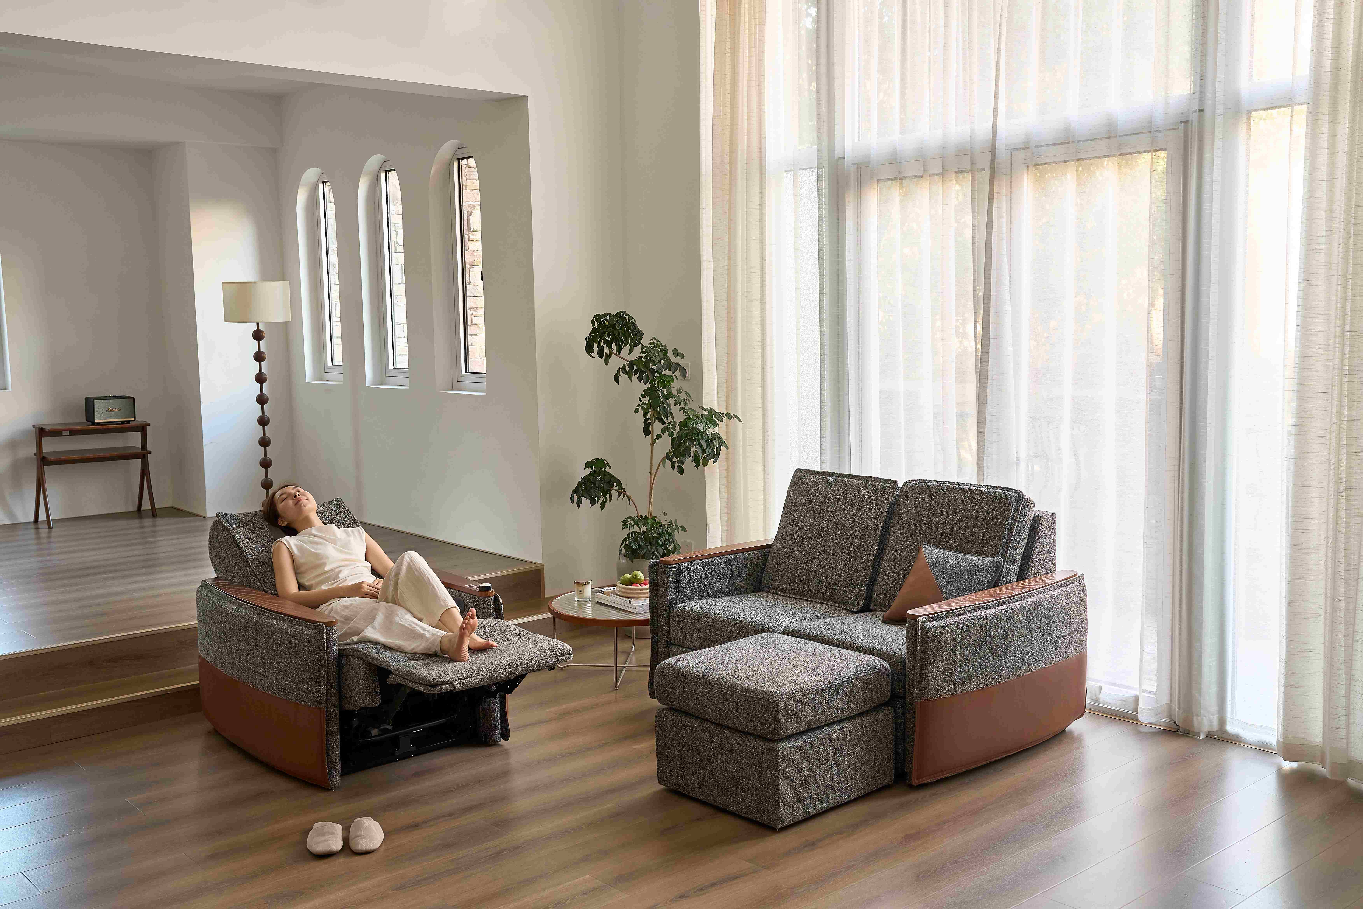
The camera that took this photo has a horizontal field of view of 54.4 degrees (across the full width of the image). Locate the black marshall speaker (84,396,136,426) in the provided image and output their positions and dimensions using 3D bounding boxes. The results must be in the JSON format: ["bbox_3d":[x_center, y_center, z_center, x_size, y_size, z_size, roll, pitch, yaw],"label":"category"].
[{"bbox_3d":[-3.679,-0.282,8.543,0.262,0.171,0.151,-6,8,-41],"label":"black marshall speaker"}]

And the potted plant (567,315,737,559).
[{"bbox_3d":[-0.156,0.100,6.822,0.875,1.678,0.729,-1,6,0],"label":"potted plant"}]

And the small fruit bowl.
[{"bbox_3d":[-0.189,0.600,6.217,0.243,0.107,0.243,-1,6,0],"label":"small fruit bowl"}]

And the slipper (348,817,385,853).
[{"bbox_3d":[-1.003,1.190,4.227,0.110,0.065,0.246,-2,6,-11],"label":"slipper"}]

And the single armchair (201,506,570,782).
[{"bbox_3d":[-1.215,0.692,5.172,0.851,0.875,1.750,-6,8,-42],"label":"single armchair"}]

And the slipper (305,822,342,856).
[{"bbox_3d":[-1.129,1.193,4.221,0.110,0.065,0.246,-2,6,-11],"label":"slipper"}]

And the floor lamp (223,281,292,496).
[{"bbox_3d":[-2.674,-0.306,8.467,0.441,1.583,0.441,-6,8,-42],"label":"floor lamp"}]

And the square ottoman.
[{"bbox_3d":[0.320,0.929,4.605,0.572,0.454,0.591,-6,8,-42],"label":"square ottoman"}]

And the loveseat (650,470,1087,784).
[{"bbox_3d":[0.717,0.593,5.396,1.061,0.948,1.499,-6,8,-42],"label":"loveseat"}]

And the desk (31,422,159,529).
[{"bbox_3d":[-4.042,0.124,9.107,0.705,0.654,0.381,-6,8,-42],"label":"desk"}]

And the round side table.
[{"bbox_3d":[-0.270,0.846,6.239,0.769,0.316,0.769,-1,6,0],"label":"round side table"}]

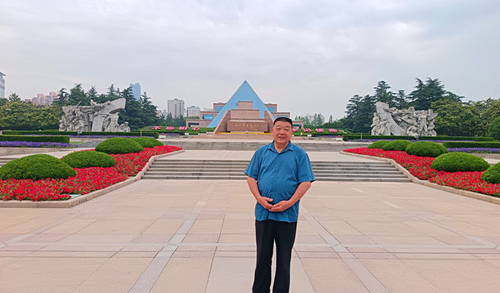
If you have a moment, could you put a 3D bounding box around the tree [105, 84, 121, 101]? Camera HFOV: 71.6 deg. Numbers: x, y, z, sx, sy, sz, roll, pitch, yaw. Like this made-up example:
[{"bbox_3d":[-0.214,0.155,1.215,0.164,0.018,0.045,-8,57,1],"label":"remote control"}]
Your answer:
[{"bbox_3d":[-37.536,-9.381,94.899,7.000,15.599,7.000,1,1,-1],"label":"tree"}]

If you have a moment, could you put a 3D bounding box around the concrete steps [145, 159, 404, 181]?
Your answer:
[{"bbox_3d":[1.040,1.040,15.300,11.200,0.730,2.200,0,0,-1],"label":"concrete steps"}]

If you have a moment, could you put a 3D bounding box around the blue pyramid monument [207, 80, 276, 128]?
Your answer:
[{"bbox_3d":[-3.574,-21.442,177.000,36.000,25.000,32.000,0,0,-1],"label":"blue pyramid monument"}]

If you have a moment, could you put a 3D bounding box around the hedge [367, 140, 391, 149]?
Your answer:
[{"bbox_3d":[9.934,-0.007,26.500,1.950,0.902,1.950,1,1,-1],"label":"hedge"}]

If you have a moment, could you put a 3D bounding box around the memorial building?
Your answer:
[{"bbox_3d":[-2.596,-20.508,180.000,60.000,28.500,46.000,0,0,-1],"label":"memorial building"}]

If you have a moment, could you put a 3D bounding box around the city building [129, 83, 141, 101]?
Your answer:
[{"bbox_3d":[-748.340,-226.200,2260.000,64.000,370.000,58.000,0,1,0],"label":"city building"}]

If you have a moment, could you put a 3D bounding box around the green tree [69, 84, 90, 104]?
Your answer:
[{"bbox_3d":[-39.342,-8.653,80.000,5.800,11.500,5.800,0,0,-1],"label":"green tree"}]

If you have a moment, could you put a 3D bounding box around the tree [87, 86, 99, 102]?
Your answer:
[{"bbox_3d":[-37.706,-8.738,83.000,4.600,11.600,4.600,0,0,-1],"label":"tree"}]

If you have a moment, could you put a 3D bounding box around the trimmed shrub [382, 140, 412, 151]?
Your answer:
[{"bbox_3d":[9.766,-0.046,22.800,2.150,0.780,2.100,0,0,-1],"label":"trimmed shrub"}]

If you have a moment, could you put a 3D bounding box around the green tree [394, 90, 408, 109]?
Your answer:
[{"bbox_3d":[41.390,-8.037,94.904,6.500,14.727,6.500,1,1,-1],"label":"green tree"}]

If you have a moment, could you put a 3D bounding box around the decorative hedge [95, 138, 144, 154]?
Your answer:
[{"bbox_3d":[-7.012,-0.043,18.600,2.500,0.860,2.400,0,0,-1],"label":"decorative hedge"}]

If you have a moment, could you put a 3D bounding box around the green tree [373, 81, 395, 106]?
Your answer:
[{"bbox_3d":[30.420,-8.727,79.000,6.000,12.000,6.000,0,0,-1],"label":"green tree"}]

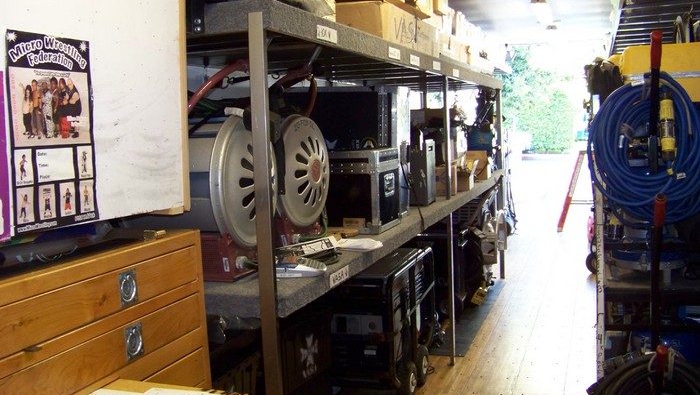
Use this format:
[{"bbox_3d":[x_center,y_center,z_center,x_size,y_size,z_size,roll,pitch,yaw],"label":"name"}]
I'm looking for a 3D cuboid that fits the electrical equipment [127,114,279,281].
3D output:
[{"bbox_3d":[-0.556,-0.017,2.753,0.410,0.600,0.510,0,6,19],"label":"electrical equipment"}]

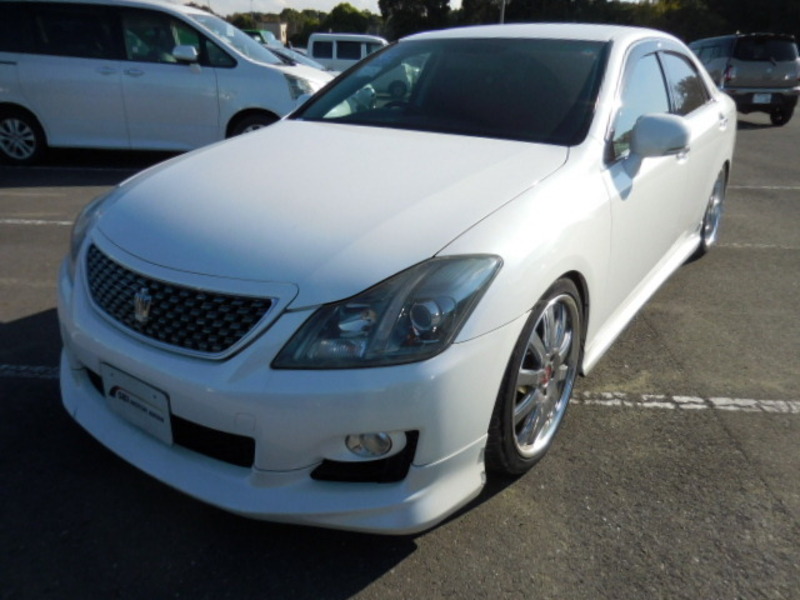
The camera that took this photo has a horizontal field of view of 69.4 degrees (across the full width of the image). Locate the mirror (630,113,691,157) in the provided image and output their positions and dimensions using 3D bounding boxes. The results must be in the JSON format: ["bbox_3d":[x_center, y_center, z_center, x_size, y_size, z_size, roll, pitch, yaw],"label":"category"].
[{"bbox_3d":[0.952,-0.603,2.111,0.230,0.165,0.140,16,27,32],"label":"mirror"}]

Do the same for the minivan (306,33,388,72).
[{"bbox_3d":[-1.098,-7.608,18.802,3.395,1.880,1.475,6,23,12],"label":"minivan"}]

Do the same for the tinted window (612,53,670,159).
[{"bbox_3d":[0.982,-0.846,2.403,0.080,0.430,0.930,-11,11,40],"label":"tinted window"}]

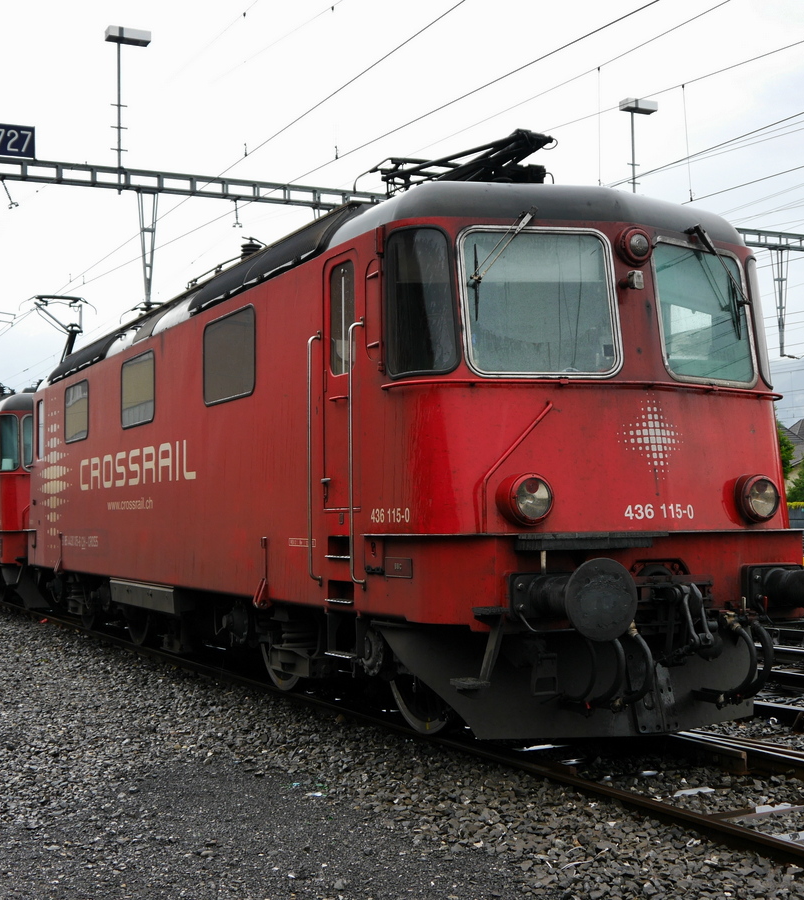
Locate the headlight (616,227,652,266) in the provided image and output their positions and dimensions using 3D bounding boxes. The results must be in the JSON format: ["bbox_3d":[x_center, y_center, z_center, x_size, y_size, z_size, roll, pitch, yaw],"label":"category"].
[{"bbox_3d":[1.484,-1.289,8.848,0.250,0.250,0.150,1,-3,-25],"label":"headlight"}]

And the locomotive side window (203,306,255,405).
[{"bbox_3d":[-1.456,-0.760,11.614,0.060,0.710,1.389,1,-3,-25],"label":"locomotive side window"}]

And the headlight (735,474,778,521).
[{"bbox_3d":[2.314,0.328,9.092,0.290,0.300,0.190,1,-3,-25],"label":"headlight"}]

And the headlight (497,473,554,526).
[{"bbox_3d":[0.754,0.306,8.357,0.290,0.300,0.190,1,-3,-25],"label":"headlight"}]

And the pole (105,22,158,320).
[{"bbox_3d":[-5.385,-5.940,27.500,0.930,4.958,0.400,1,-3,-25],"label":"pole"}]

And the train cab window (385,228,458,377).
[{"bbox_3d":[0.110,-0.919,8.666,0.480,0.930,0.110,-1,-10,28],"label":"train cab window"}]

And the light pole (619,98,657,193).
[{"bbox_3d":[5.554,-6.792,32.700,0.830,2.995,0.400,1,-3,-25],"label":"light pole"}]

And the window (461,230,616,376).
[{"bbox_3d":[0.865,-0.924,8.680,1.000,0.970,0.080,0,-12,-9],"label":"window"}]

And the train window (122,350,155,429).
[{"bbox_3d":[-2.730,-0.605,14.315,0.060,0.710,1.362,1,-3,-25],"label":"train window"}]

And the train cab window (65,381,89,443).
[{"bbox_3d":[-3.980,-0.453,16.965,0.060,0.710,1.347,1,-3,-25],"label":"train cab window"}]

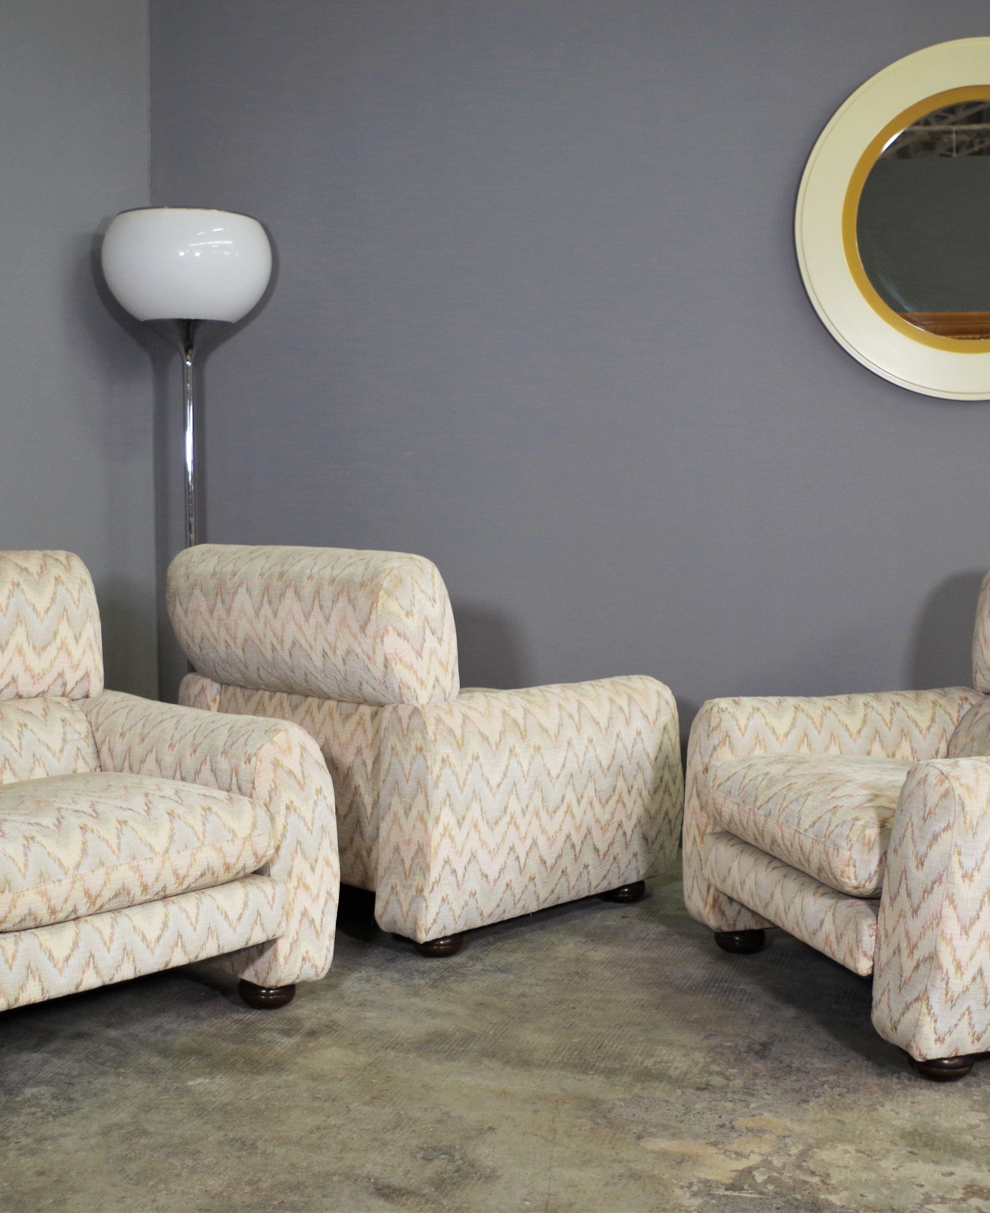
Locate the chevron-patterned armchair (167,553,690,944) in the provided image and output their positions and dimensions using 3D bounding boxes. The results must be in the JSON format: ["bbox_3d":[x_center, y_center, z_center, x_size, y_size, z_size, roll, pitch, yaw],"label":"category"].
[{"bbox_3d":[-0.171,0.274,3.155,0.843,0.813,0.864,3,5,44],"label":"chevron-patterned armchair"}]

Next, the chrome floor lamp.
[{"bbox_3d":[-0.848,-0.223,3.795,0.473,1.729,0.473,1,3,15],"label":"chrome floor lamp"}]

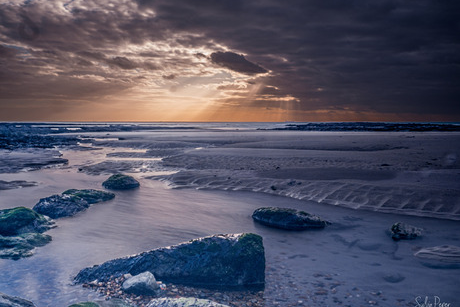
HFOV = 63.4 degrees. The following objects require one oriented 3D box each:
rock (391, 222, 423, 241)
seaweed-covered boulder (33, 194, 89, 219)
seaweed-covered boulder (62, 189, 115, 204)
[{"bbox_3d":[1.906,0.836,4.017,0.313,0.196,0.235,0,5,0],"label":"rock"},{"bbox_3d":[-2.275,0.703,5.040,0.716,0.308,0.429,-2,5,-25],"label":"seaweed-covered boulder"},{"bbox_3d":[-2.253,0.684,5.991,0.814,0.185,0.407,-2,5,-25],"label":"seaweed-covered boulder"}]

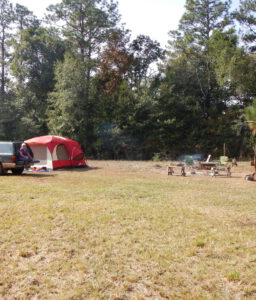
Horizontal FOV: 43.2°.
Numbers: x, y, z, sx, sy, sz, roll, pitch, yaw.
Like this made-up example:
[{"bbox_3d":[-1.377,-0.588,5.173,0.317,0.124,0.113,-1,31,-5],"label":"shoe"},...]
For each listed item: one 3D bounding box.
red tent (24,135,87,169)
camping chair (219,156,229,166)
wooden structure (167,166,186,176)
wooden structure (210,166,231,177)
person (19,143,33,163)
[{"bbox_3d":[-4.967,0.108,22.036,2.800,2.100,3.300,1,1,30],"label":"red tent"},{"bbox_3d":[6.691,0.773,22.520,0.600,0.750,0.600,0,1,20],"label":"camping chair"},{"bbox_3d":[2.423,1.047,16.124,0.840,0.460,0.330,0,1,-6],"label":"wooden structure"},{"bbox_3d":[4.490,1.067,15.625,0.900,0.440,0.340,0,1,3],"label":"wooden structure"},{"bbox_3d":[-4.980,0.247,15.858,0.620,1.150,0.520,1,1,34],"label":"person"}]

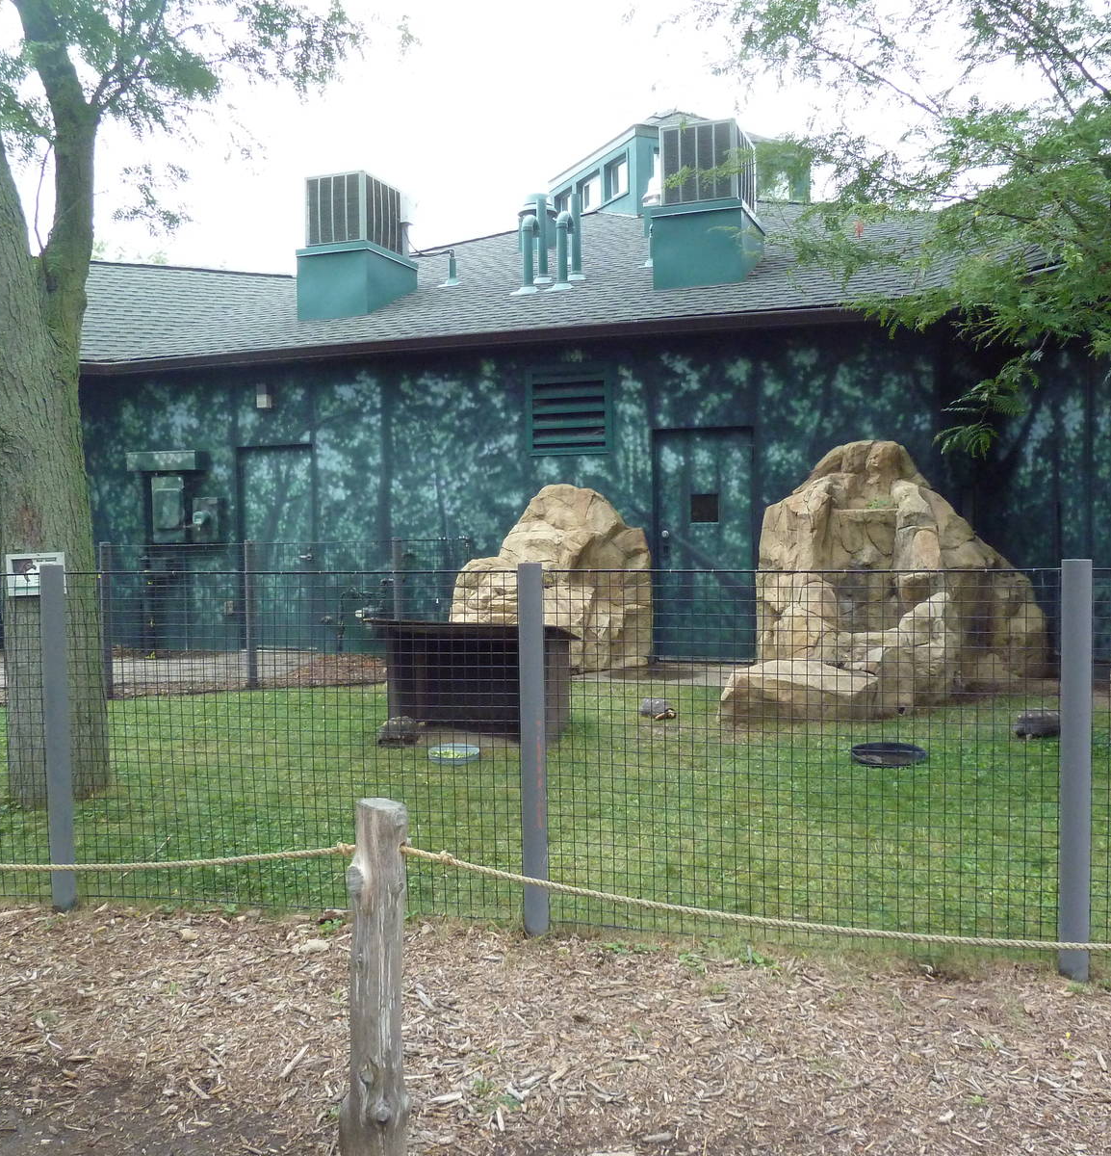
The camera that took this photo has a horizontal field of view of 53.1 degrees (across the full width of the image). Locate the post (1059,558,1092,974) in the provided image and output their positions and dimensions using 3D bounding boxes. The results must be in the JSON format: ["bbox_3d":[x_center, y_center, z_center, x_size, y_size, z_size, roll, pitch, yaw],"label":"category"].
[{"bbox_3d":[1.660,0.611,3.550,0.088,1.347,0.088,0,3,25],"label":"post"}]

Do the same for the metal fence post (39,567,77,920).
[{"bbox_3d":[-1.999,0.642,4.460,0.088,1.386,0.088,-2,3,-24],"label":"metal fence post"}]

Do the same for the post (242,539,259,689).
[{"bbox_3d":[-2.754,0.338,10.100,0.088,1.354,0.088,-2,3,-15],"label":"post"}]

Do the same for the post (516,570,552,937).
[{"bbox_3d":[-0.079,0.628,4.080,0.088,1.368,0.088,-1,3,-1],"label":"post"}]

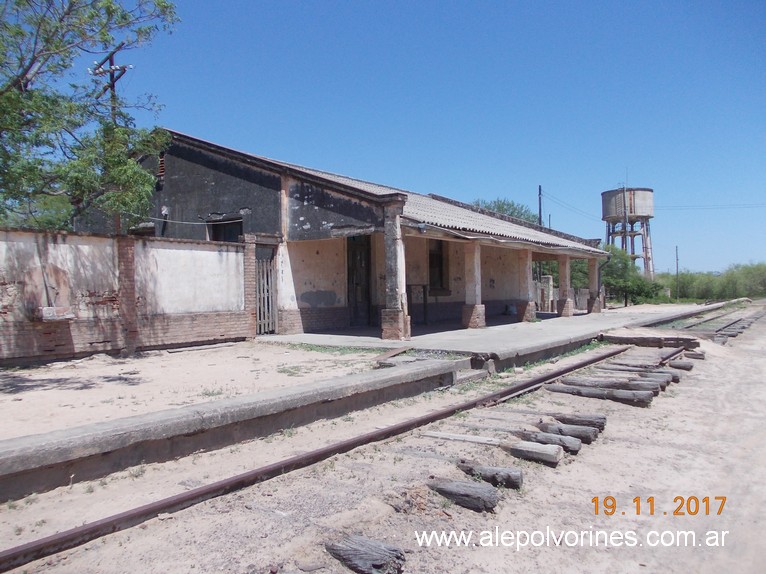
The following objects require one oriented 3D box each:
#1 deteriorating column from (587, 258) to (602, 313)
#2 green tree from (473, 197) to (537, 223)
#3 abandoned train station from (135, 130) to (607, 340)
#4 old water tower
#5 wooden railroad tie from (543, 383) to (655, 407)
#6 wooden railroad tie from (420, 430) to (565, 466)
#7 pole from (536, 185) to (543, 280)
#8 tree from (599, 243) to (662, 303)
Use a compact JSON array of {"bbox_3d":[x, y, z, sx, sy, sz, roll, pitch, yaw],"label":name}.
[{"bbox_3d":[9.366,-0.022,27.542,0.509,2.423,0.509,-1,-1,35],"label":"deteriorating column"},{"bbox_3d":[8.850,-2.196,43.680,6.240,7.696,6.760,-1,-1,35],"label":"green tree"},{"bbox_3d":[-0.491,-1.842,24.709,14.248,6.323,16.689,-1,-1,35],"label":"abandoned train station"},{"bbox_3d":[31.804,-5.503,80.080,6.240,14.664,6.240,-1,-1,35],"label":"old water tower"},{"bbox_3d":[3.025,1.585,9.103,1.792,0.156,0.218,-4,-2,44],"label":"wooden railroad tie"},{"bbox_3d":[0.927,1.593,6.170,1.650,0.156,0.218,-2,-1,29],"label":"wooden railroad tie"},{"bbox_3d":[10.049,-2.503,39.520,0.208,8.060,0.208,-1,-1,35],"label":"pole"},{"bbox_3d":[18.807,-0.855,47.840,4.992,4.680,5.408,-1,-1,35],"label":"tree"}]

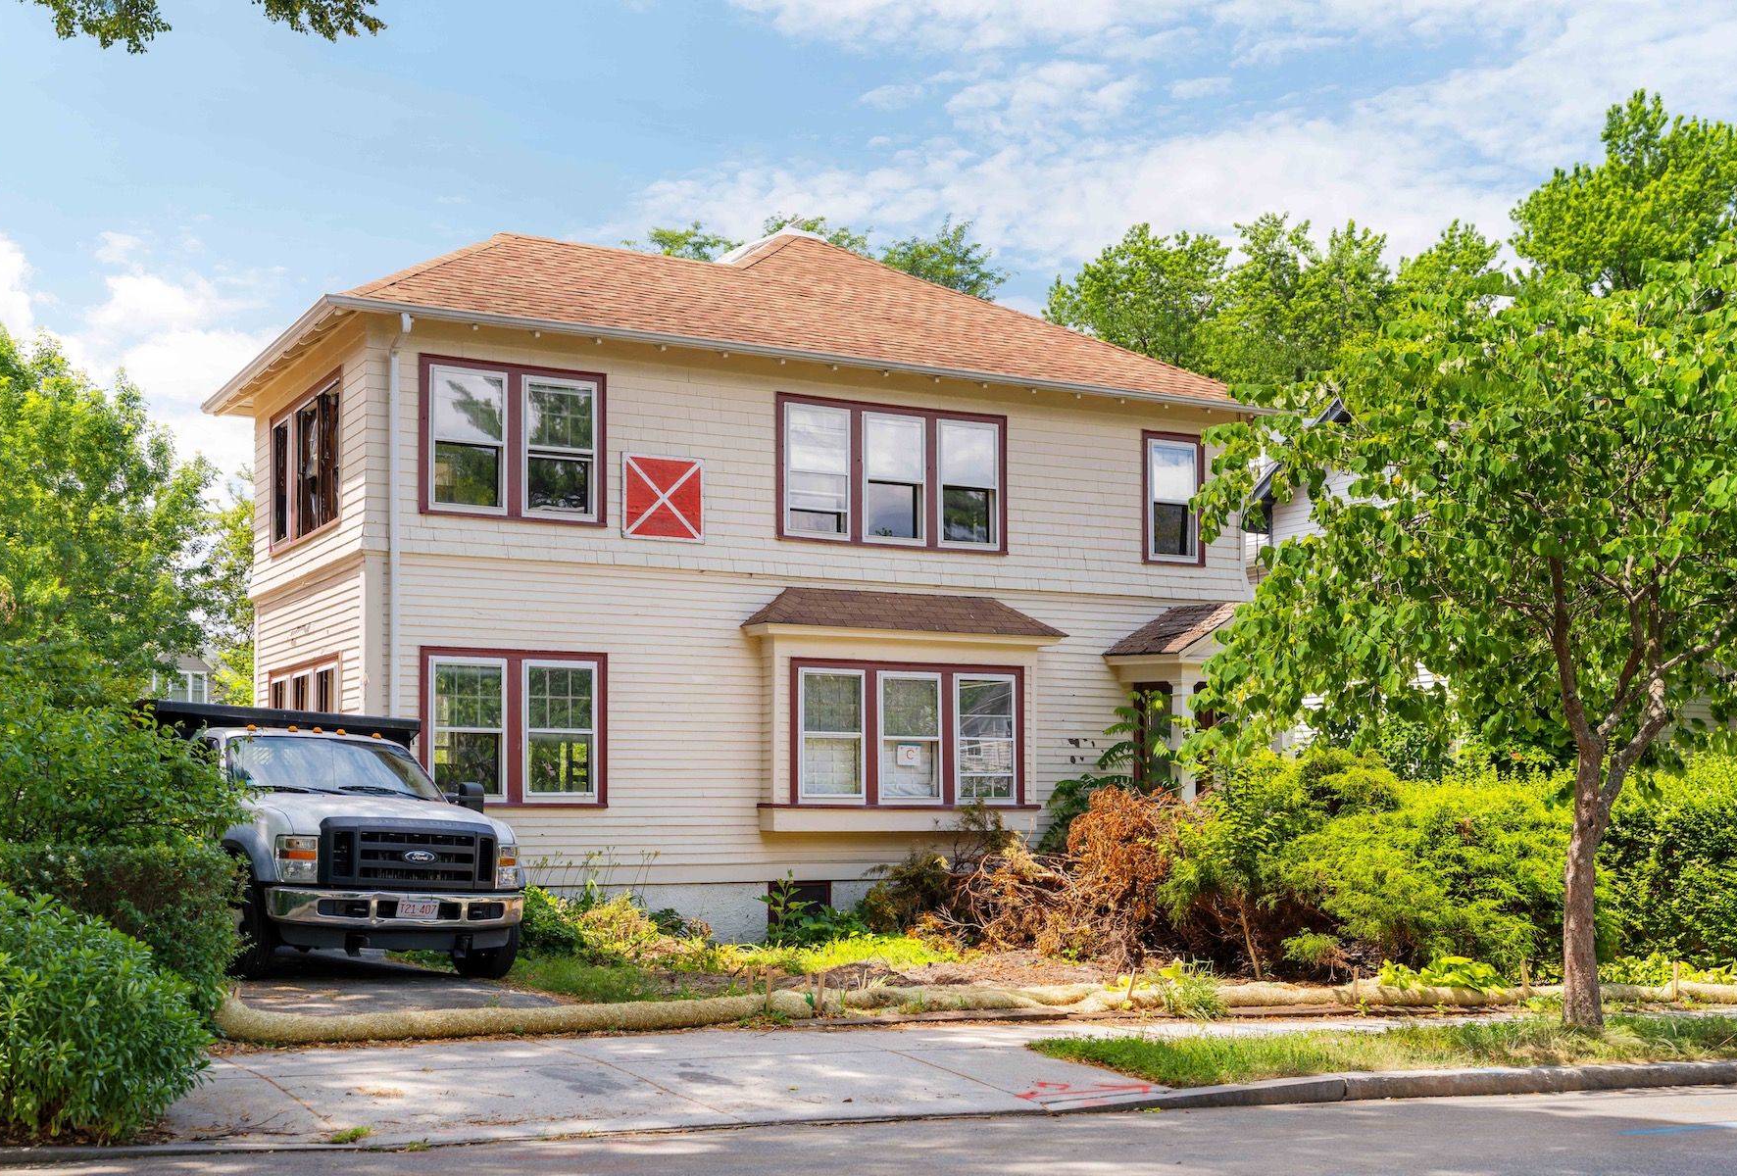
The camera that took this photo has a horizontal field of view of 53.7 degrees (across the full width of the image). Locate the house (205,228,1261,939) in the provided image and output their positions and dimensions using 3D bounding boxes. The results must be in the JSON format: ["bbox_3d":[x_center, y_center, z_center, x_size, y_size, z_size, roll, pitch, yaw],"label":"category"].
[{"bbox_3d":[-2.432,-0.293,24.300,12.300,9.700,10.300,2,-5,-28],"label":"house"}]

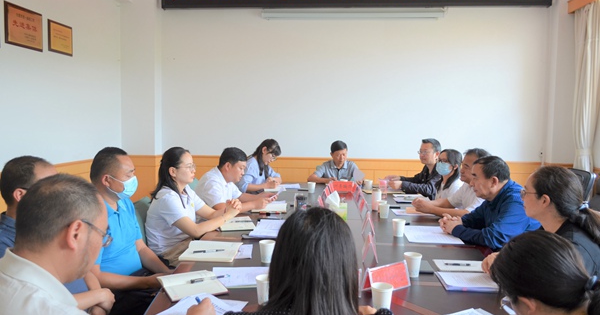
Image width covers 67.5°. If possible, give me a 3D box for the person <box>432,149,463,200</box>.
[{"bbox_3d":[1.185,0.525,3.776,0.680,1.200,0.460,0,4,-10],"label":"person"}]

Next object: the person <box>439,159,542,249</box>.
[{"bbox_3d":[1.051,0.595,2.499,0.620,1.205,0.540,1,4,3],"label":"person"}]

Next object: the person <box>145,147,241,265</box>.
[{"bbox_3d":[-0.666,0.558,2.767,0.720,1.240,0.470,1,4,8],"label":"person"}]

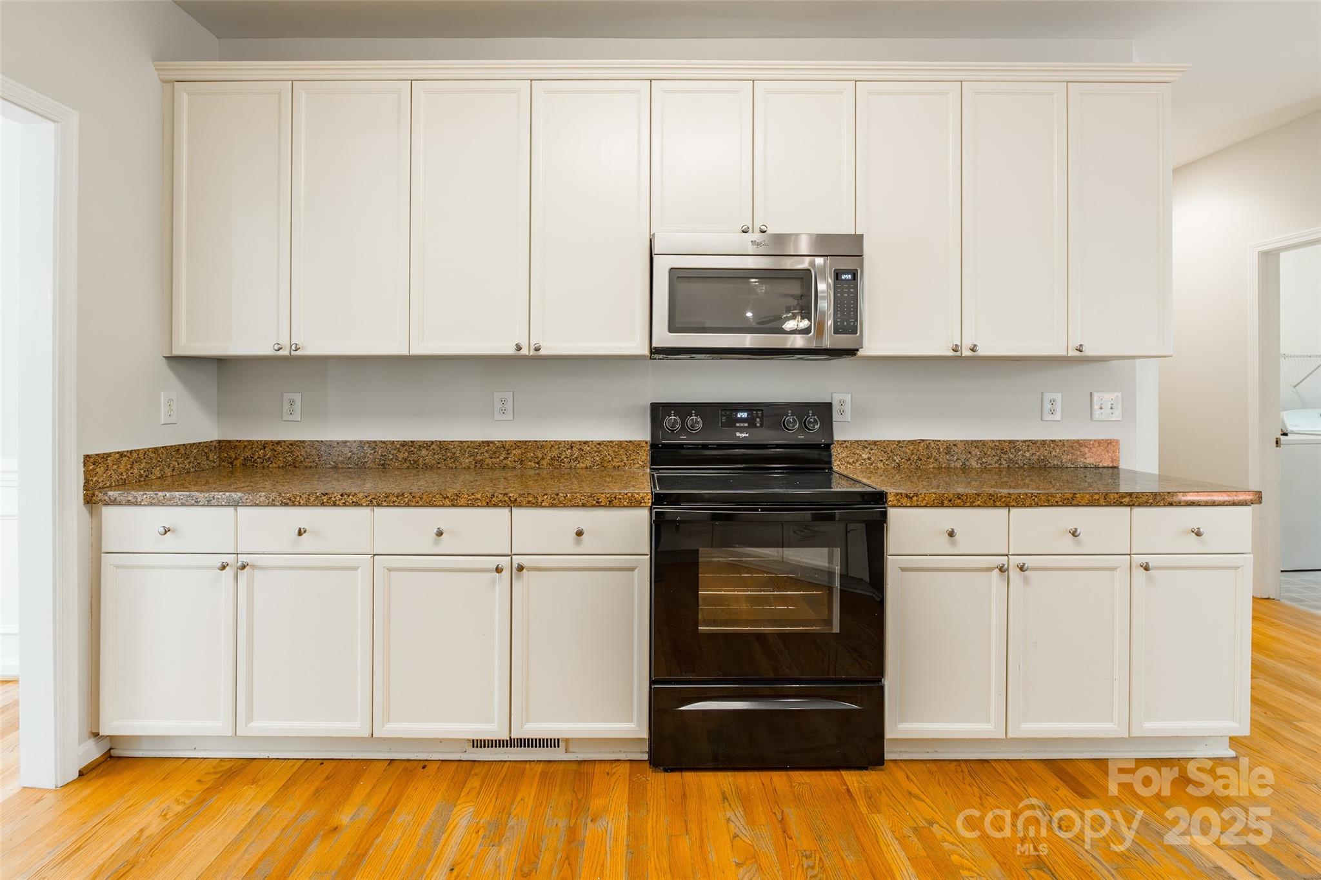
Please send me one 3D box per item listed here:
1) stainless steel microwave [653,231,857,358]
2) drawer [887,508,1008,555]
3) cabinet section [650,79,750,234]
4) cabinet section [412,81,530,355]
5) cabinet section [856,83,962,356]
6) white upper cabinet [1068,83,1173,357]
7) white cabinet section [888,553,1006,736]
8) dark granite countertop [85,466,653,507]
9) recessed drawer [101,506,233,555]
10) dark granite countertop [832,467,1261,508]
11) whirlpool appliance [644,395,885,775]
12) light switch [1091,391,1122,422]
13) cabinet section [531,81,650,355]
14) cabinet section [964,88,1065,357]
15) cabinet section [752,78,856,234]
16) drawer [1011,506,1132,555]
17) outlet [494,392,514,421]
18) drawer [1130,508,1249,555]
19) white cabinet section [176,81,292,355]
[{"bbox_3d":[0.358,-0.550,2.315,0.760,0.420,0.400,0,2,0],"label":"stainless steel microwave"},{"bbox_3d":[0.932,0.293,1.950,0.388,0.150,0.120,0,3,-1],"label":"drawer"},{"bbox_3d":[0.154,-1.063,2.360,0.383,0.577,0.320,0,2,-1],"label":"cabinet section"},{"bbox_3d":[-0.719,-0.846,2.380,0.452,1.045,0.310,0,2,0],"label":"cabinet section"},{"bbox_3d":[0.930,-0.834,2.360,0.398,1.027,0.320,0,2,-1],"label":"cabinet section"},{"bbox_3d":[1.720,-0.835,2.355,0.394,1.030,0.330,0,2,0],"label":"white upper cabinet"},{"bbox_3d":[0.944,0.674,2.195,0.398,0.599,0.520,0,2,0],"label":"white cabinet section"},{"bbox_3d":[-0.945,0.168,2.205,1.820,0.050,0.640,0,3,-1],"label":"dark granite countertop"},{"bbox_3d":[-1.603,0.285,2.115,0.440,0.158,0.420,0,2,0],"label":"recessed drawer"},{"bbox_3d":[1.333,0.168,2.200,1.200,0.048,0.635,0,4,0],"label":"dark granite countertop"},{"bbox_3d":[0.343,0.458,2.185,0.760,1.185,0.660,0,3,-1],"label":"whirlpool appliance"},{"bbox_3d":[1.910,-0.141,2.513,0.127,0.121,0.014,0,2,0],"label":"light switch"},{"bbox_3d":[-0.264,-0.836,2.360,0.447,1.031,0.320,0,2,-1],"label":"cabinet section"},{"bbox_3d":[1.343,-0.843,2.380,0.401,1.043,0.310,0,2,0],"label":"cabinet section"},{"bbox_3d":[0.539,-1.063,2.360,0.383,0.577,0.320,0,2,-1],"label":"cabinet section"},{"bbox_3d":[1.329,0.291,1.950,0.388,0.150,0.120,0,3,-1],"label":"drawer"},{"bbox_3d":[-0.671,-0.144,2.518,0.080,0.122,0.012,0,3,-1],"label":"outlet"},{"bbox_3d":[1.735,0.286,2.115,0.390,0.158,0.420,0,2,0],"label":"drawer"},{"bbox_3d":[-1.609,-0.834,2.360,0.445,1.027,0.320,0,2,-1],"label":"white cabinet section"}]

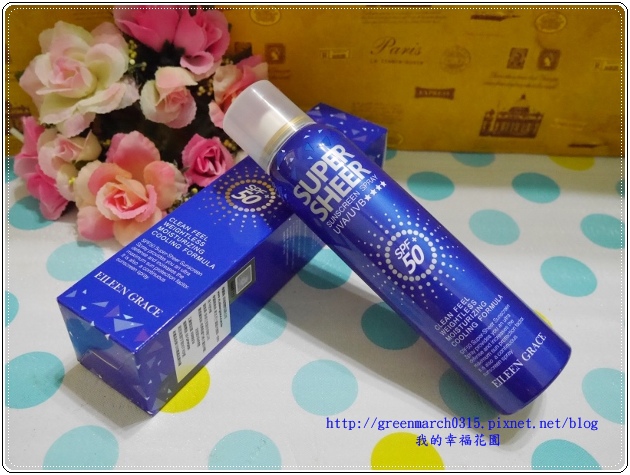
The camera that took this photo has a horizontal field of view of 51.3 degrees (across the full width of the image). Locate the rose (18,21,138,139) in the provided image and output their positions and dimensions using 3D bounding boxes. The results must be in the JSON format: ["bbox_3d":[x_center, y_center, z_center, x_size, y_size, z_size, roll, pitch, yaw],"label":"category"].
[{"bbox_3d":[-0.127,-0.085,0.353,0.061,0.058,0.038,-9,2,-11],"label":"rose"}]

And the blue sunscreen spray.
[{"bbox_3d":[0.030,-0.004,0.312,0.199,0.044,0.044,44,89,8],"label":"blue sunscreen spray"}]

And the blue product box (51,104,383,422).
[{"bbox_3d":[-0.036,-0.001,0.355,0.049,0.047,0.200,27,49,24],"label":"blue product box"}]

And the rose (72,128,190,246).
[{"bbox_3d":[-0.102,-0.027,0.362,0.063,0.060,0.040,-10,8,-12],"label":"rose"}]

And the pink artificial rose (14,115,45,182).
[{"bbox_3d":[-0.166,-0.051,0.388,0.026,0.036,0.028,12,8,10],"label":"pink artificial rose"}]

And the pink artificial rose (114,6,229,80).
[{"bbox_3d":[-0.078,-0.108,0.356,0.058,0.042,0.045,-16,88,-18],"label":"pink artificial rose"}]

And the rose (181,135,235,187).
[{"bbox_3d":[-0.060,-0.043,0.372,0.031,0.031,0.028,-7,7,-9],"label":"rose"}]

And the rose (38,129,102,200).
[{"bbox_3d":[-0.140,-0.041,0.376,0.037,0.041,0.032,-4,0,-6],"label":"rose"}]

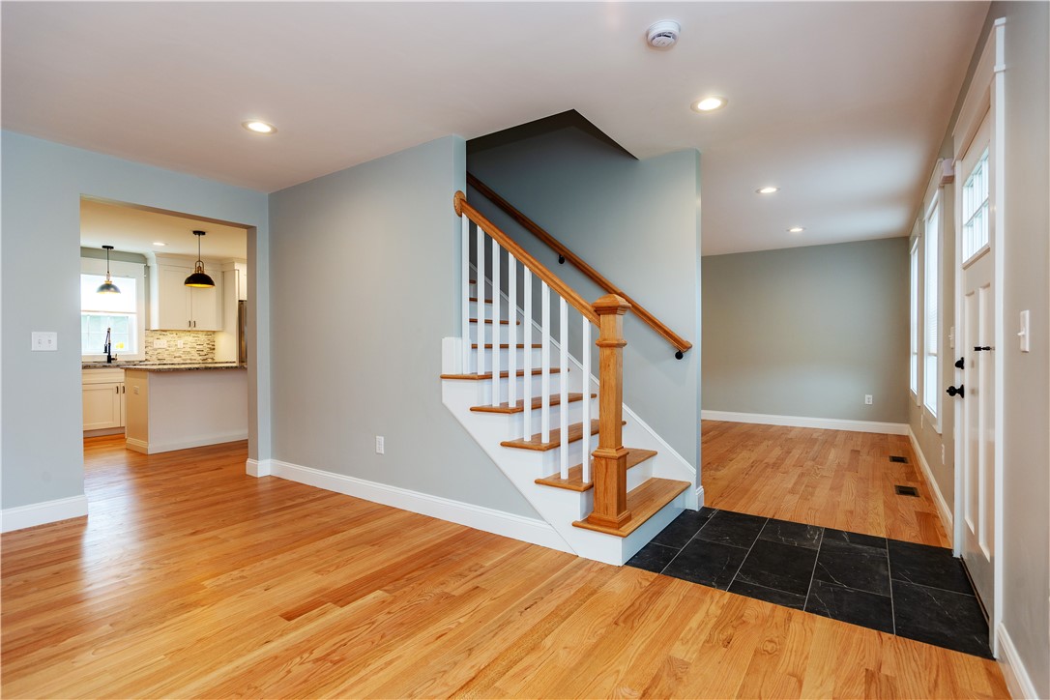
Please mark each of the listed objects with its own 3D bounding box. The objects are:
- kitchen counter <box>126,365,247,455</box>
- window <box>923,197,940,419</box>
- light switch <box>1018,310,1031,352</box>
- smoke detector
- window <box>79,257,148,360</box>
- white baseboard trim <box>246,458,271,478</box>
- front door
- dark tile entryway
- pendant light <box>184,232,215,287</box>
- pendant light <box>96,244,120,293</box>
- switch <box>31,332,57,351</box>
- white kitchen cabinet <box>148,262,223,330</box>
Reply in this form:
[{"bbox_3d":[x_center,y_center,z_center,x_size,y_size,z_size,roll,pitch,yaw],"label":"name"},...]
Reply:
[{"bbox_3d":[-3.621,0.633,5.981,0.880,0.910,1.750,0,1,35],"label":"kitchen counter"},{"bbox_3d":[3.038,-0.298,3.642,0.085,1.494,0.933,0,1,35],"label":"window"},{"bbox_3d":[1.454,-0.056,1.448,0.014,0.116,0.072,0,1,35],"label":"light switch"},{"bbox_3d":[0.583,-1.321,2.097,0.140,0.045,0.140,0,0,0],"label":"smoke detector"},{"bbox_3d":[-5.639,-0.531,6.623,0.090,1.352,0.923,0,1,35],"label":"window"},{"bbox_3d":[-2.310,1.011,4.298,0.196,0.135,0.112,0,1,35],"label":"white baseboard trim"},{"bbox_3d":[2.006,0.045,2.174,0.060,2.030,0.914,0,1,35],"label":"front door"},{"bbox_3d":[1.424,1.095,2.603,1.380,0.020,1.157,0,1,35],"label":"dark tile entryway"},{"bbox_3d":[-3.780,-1.045,5.751,0.300,0.630,0.300,0,1,35],"label":"pendant light"},{"bbox_3d":[-5.392,-1.035,6.430,0.251,0.625,0.251,0,1,35],"label":"pendant light"},{"bbox_3d":[-3.031,-0.052,3.132,0.013,0.115,0.118,0,1,35],"label":"switch"},{"bbox_3d":[-4.956,-0.762,7.268,0.331,0.966,0.823,0,1,35],"label":"white kitchen cabinet"}]

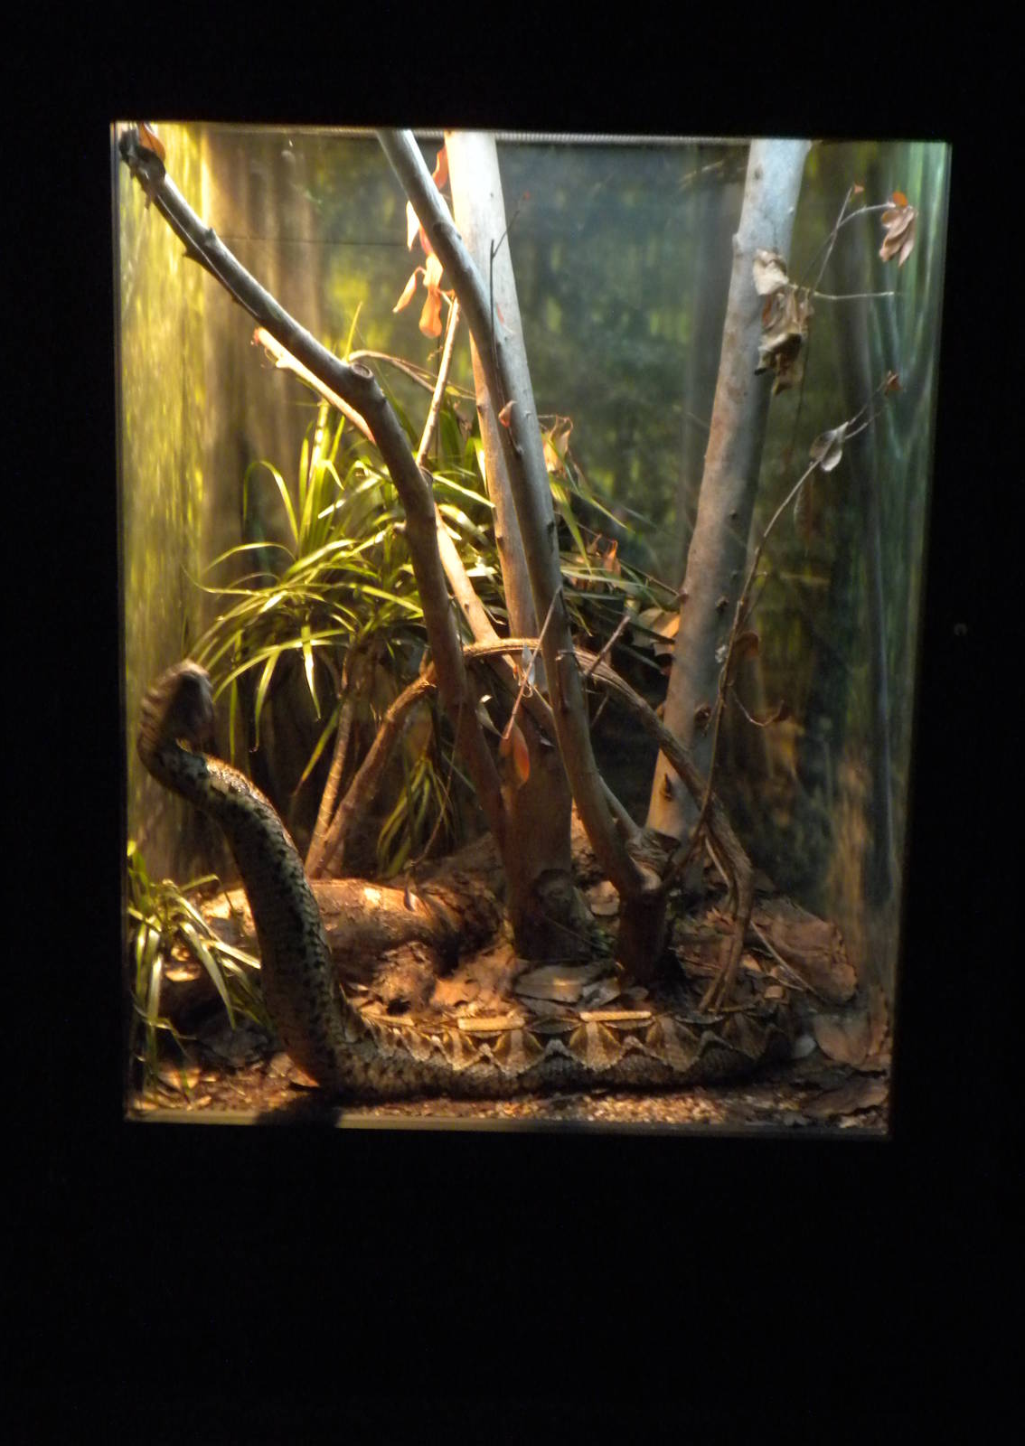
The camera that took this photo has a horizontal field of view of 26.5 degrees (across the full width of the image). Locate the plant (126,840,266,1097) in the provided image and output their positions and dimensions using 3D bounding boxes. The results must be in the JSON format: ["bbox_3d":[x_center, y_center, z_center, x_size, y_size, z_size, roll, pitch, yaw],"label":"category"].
[{"bbox_3d":[-0.324,0.244,2.151,0.159,0.236,0.170,1,11,0],"label":"plant"}]

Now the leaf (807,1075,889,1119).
[{"bbox_3d":[0.329,0.367,2.131,0.080,0.028,0.060,1,11,0],"label":"leaf"}]

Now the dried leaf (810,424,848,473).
[{"bbox_3d":[0.318,-0.277,2.187,0.037,0.050,0.025,1,11,0],"label":"dried leaf"}]

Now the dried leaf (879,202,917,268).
[{"bbox_3d":[0.369,-0.466,2.077,0.037,0.063,0.030,1,11,0],"label":"dried leaf"}]

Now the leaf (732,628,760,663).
[{"bbox_3d":[0.247,-0.082,2.297,0.030,0.036,0.020,1,11,0],"label":"leaf"}]

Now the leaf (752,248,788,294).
[{"bbox_3d":[0.256,-0.447,2.153,0.036,0.046,0.030,1,11,0],"label":"leaf"}]

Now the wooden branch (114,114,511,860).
[{"bbox_3d":[-0.179,-0.197,2.128,0.382,0.730,0.290,1,11,0],"label":"wooden branch"}]

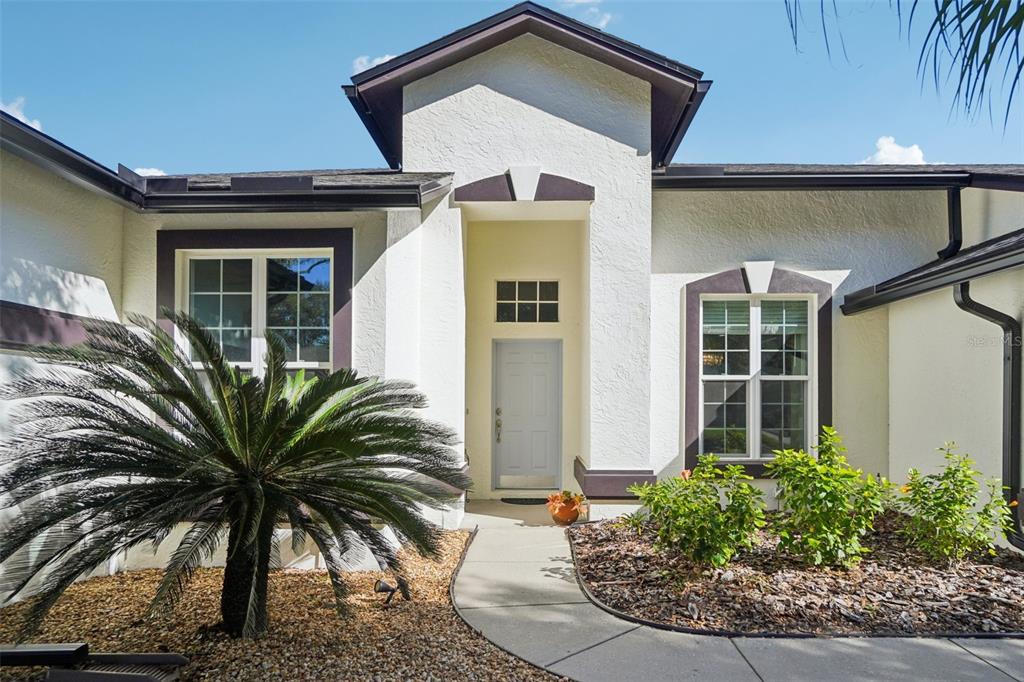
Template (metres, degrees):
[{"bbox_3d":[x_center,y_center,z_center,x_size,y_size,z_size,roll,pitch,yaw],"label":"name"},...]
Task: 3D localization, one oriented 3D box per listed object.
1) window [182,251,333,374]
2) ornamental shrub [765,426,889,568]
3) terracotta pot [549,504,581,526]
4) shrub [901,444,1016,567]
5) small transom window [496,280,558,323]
[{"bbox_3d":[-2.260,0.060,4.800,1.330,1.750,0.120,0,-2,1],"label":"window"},{"bbox_3d":[2.770,1.370,4.750,0.950,1.220,0.950,0,-2,1],"label":"ornamental shrub"},{"bbox_3d":[0.600,1.955,6.050,0.330,0.260,0.330,0,-2,0],"label":"terracotta pot"},{"bbox_3d":[3.880,1.420,4.700,0.880,1.060,0.880,0,-2,1],"label":"shrub"},{"bbox_3d":[0.222,-0.546,7.500,0.870,0.585,0.090,0,-2,1],"label":"small transom window"}]

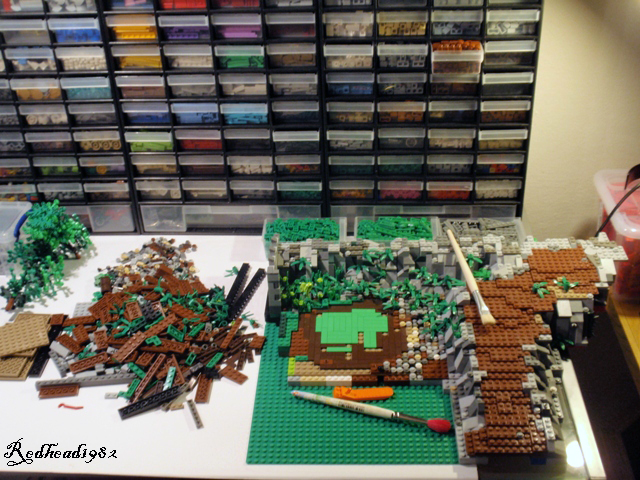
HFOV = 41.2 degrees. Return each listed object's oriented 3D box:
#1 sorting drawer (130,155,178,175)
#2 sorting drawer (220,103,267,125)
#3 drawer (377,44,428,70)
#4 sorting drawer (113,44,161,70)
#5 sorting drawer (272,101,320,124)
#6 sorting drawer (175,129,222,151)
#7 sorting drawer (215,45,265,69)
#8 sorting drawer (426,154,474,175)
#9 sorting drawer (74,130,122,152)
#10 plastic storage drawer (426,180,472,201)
[{"bbox_3d":[-0.251,-0.149,1.376,0.068,0.038,0.135,0,33,4],"label":"sorting drawer"},{"bbox_3d":[-0.107,-0.225,1.322,0.069,0.037,0.134,0,33,5],"label":"sorting drawer"},{"bbox_3d":[0.120,-0.293,1.245,0.069,0.037,0.137,0,33,4],"label":"drawer"},{"bbox_3d":[-0.258,-0.297,1.281,0.068,0.038,0.135,0,33,4],"label":"sorting drawer"},{"bbox_3d":[-0.033,-0.225,1.316,0.069,0.037,0.134,0,33,5],"label":"sorting drawer"},{"bbox_3d":[-0.177,-0.186,1.341,0.069,0.037,0.137,0,33,4],"label":"sorting drawer"},{"bbox_3d":[-0.107,-0.295,1.262,0.069,0.037,0.137,0,33,4],"label":"sorting drawer"},{"bbox_3d":[0.203,-0.147,1.345,0.068,0.038,0.135,0,33,4],"label":"sorting drawer"},{"bbox_3d":[-0.332,-0.185,1.350,0.069,0.037,0.137,0,33,4],"label":"sorting drawer"},{"bbox_3d":[0.202,-0.109,1.360,0.070,0.039,0.138,0,32,4],"label":"plastic storage drawer"}]

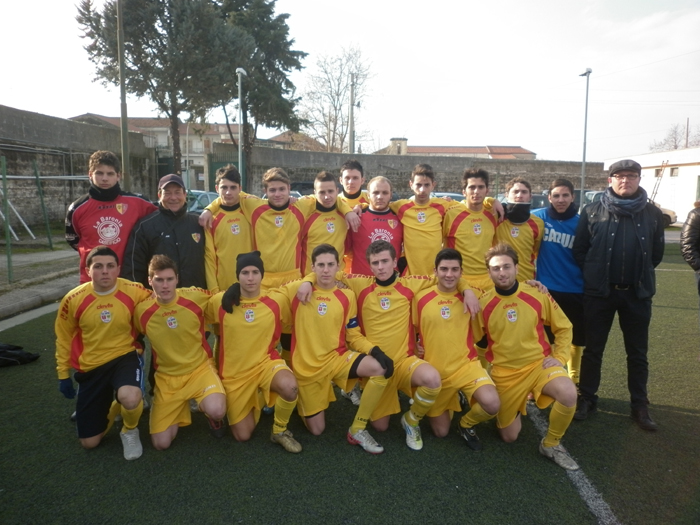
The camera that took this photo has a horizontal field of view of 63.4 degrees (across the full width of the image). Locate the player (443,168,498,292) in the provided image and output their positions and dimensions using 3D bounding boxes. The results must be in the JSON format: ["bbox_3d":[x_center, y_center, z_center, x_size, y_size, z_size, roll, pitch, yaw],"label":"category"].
[{"bbox_3d":[0.897,0.172,4.298,0.550,1.740,0.360,1,7,3],"label":"player"}]

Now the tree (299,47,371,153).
[{"bbox_3d":[-0.858,-7.373,34.381,4.600,9.800,4.400,0,7,0],"label":"tree"}]

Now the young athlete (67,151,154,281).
[{"bbox_3d":[-1.613,0.152,3.878,0.600,1.790,0.380,-1,7,-16],"label":"young athlete"}]

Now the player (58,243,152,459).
[{"bbox_3d":[-1.469,0.505,3.507,0.600,1.180,0.780,-1,7,-14],"label":"player"}]

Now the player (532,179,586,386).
[{"bbox_3d":[1.595,0.217,4.253,0.520,1.660,0.320,1,7,8],"label":"player"}]

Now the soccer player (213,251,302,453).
[{"bbox_3d":[-0.599,0.505,3.686,0.580,1.170,0.800,0,7,-13],"label":"soccer player"}]

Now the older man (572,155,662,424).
[{"bbox_3d":[1.847,0.204,3.917,0.570,1.800,0.400,4,7,22],"label":"older man"}]

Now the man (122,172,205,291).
[{"bbox_3d":[-1.284,0.200,4.074,0.580,1.660,0.380,-1,7,-16],"label":"man"}]

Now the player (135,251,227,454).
[{"bbox_3d":[-1.045,0.545,3.486,0.580,1.170,0.740,-1,7,-12],"label":"player"}]

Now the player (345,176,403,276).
[{"bbox_3d":[0.190,0.233,4.084,0.520,1.660,0.320,0,7,0],"label":"player"}]

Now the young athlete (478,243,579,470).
[{"bbox_3d":[1.066,0.524,3.503,0.600,1.220,0.820,0,7,-2],"label":"young athlete"}]

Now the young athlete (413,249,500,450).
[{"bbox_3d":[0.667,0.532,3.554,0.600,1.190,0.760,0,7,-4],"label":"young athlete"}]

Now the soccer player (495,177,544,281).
[{"bbox_3d":[1.265,0.212,4.202,0.520,1.680,0.330,1,7,8],"label":"soccer player"}]

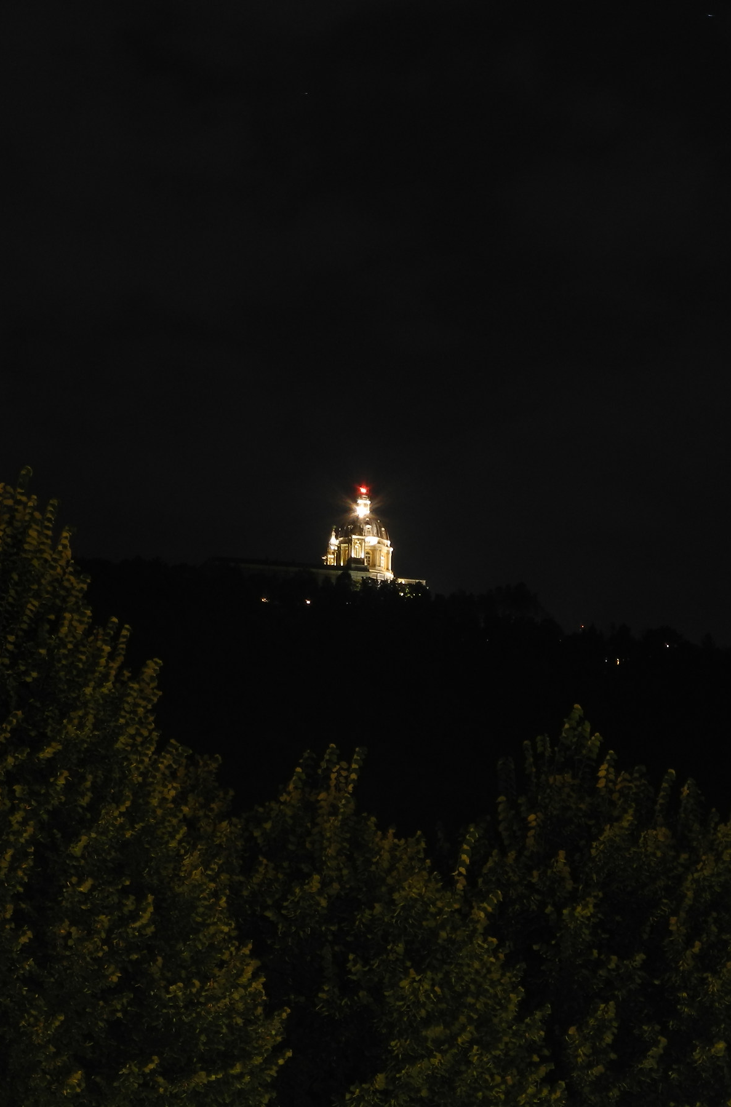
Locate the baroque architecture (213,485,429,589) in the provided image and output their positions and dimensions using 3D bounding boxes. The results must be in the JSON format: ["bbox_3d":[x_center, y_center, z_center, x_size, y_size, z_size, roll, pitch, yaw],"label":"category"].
[{"bbox_3d":[-21.351,1.830,2517.397,100.000,75.000,54.000,4,-11,-14],"label":"baroque architecture"}]

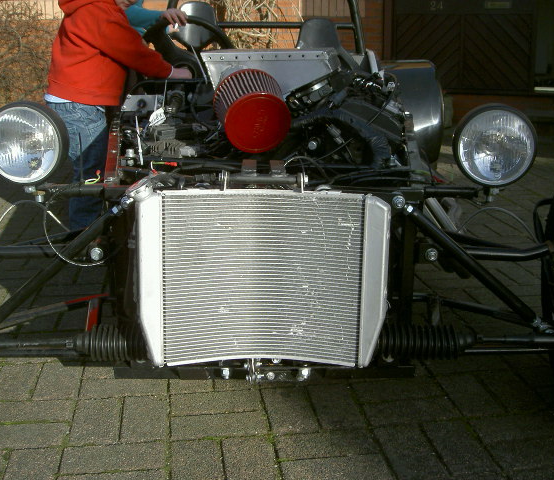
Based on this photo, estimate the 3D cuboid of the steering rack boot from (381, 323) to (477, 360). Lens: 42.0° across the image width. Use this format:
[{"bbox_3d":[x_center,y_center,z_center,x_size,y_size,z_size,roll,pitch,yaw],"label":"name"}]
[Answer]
[{"bbox_3d":[0.249,0.175,1.245,0.178,0.063,0.063,0,15,-1],"label":"steering rack boot"}]

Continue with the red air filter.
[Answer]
[{"bbox_3d":[-0.055,-0.276,1.550,0.149,0.149,0.155,-2,26,-9],"label":"red air filter"}]

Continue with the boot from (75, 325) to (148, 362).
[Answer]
[{"bbox_3d":[-0.276,0.178,1.245,0.140,0.063,0.063,0,15,-1],"label":"boot"}]

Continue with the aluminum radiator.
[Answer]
[{"bbox_3d":[-0.024,0.063,1.200,0.407,0.290,0.075,0,9,-1],"label":"aluminum radiator"}]

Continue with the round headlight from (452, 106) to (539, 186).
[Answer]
[{"bbox_3d":[0.423,-0.188,1.419,0.160,0.160,0.120,1,15,6],"label":"round headlight"}]

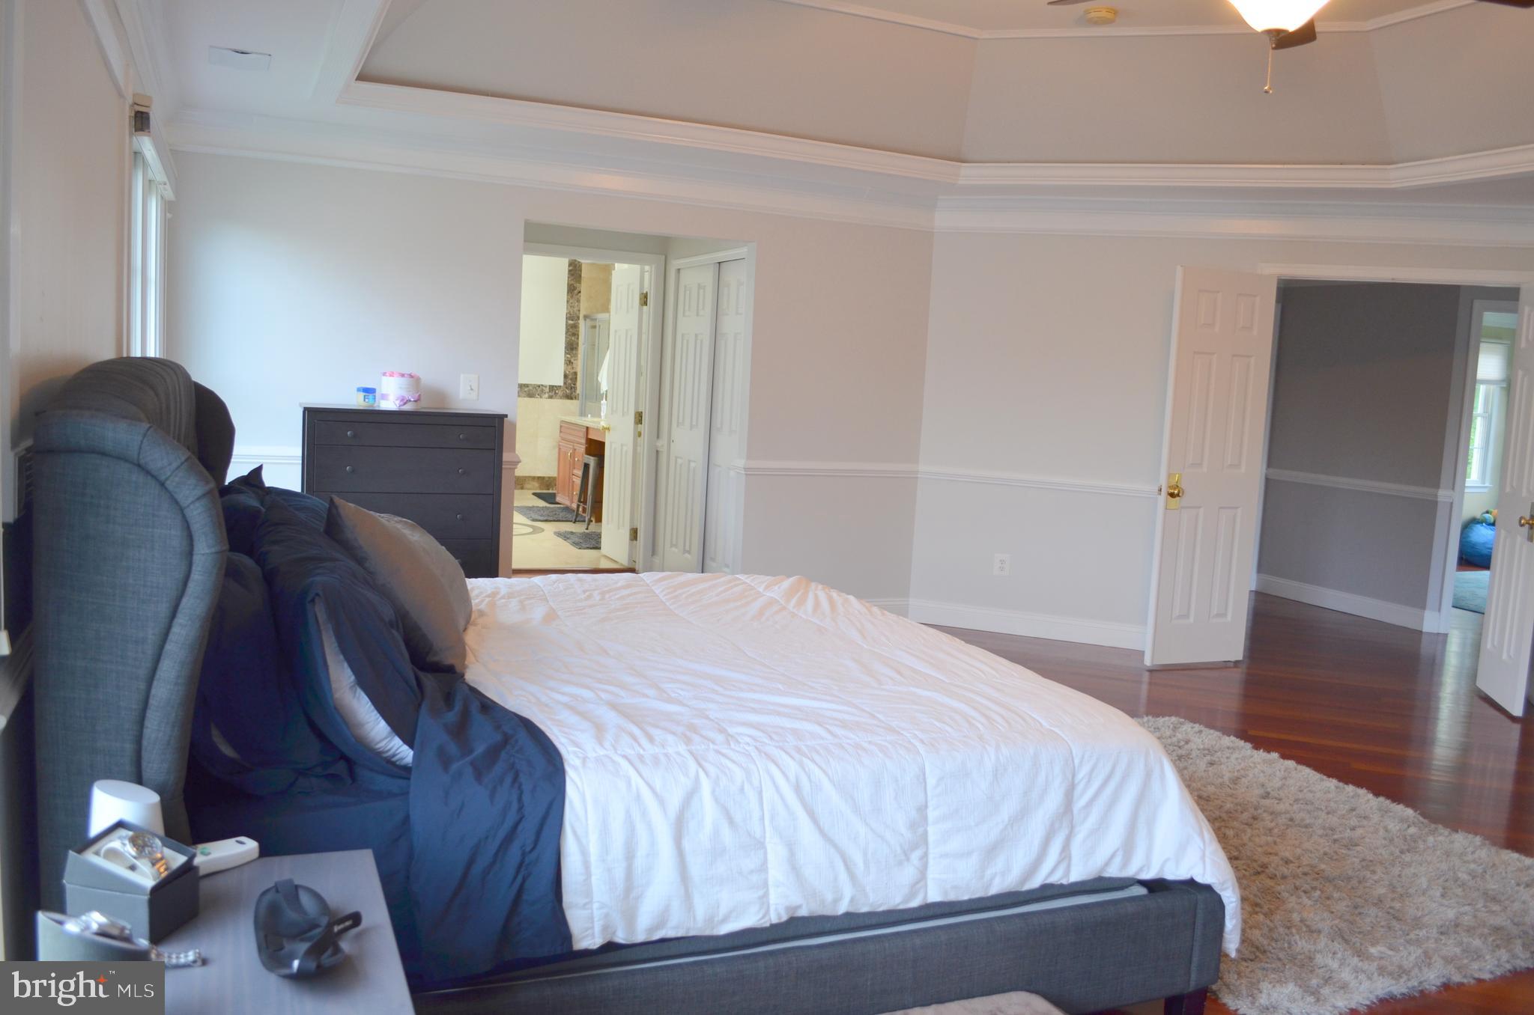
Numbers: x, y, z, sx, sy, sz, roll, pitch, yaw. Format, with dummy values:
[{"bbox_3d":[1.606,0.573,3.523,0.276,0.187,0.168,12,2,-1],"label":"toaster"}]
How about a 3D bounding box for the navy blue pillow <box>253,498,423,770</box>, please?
[{"bbox_3d":[-0.905,0.237,2.377,0.200,0.450,0.720,-25,18,-23],"label":"navy blue pillow"}]

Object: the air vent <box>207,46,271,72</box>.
[{"bbox_3d":[-1.838,-1.560,4.003,0.200,0.020,0.270,0,8,-25],"label":"air vent"}]

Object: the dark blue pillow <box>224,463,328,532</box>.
[{"bbox_3d":[-1.226,0.131,2.971,0.260,0.450,0.720,-20,14,-17],"label":"dark blue pillow"}]

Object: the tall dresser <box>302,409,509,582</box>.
[{"bbox_3d":[-1.640,0.147,5.168,0.860,1.165,0.440,0,8,-25],"label":"tall dresser"}]

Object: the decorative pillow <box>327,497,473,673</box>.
[{"bbox_3d":[-0.881,0.170,2.813,0.180,0.460,0.470,-32,16,-12],"label":"decorative pillow"}]

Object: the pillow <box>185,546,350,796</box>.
[{"bbox_3d":[-1.010,0.242,2.331,0.200,0.430,0.700,-11,11,-20],"label":"pillow"}]

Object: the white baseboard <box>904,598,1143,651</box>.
[{"bbox_3d":[1.545,0.675,6.429,1.500,0.130,0.020,5,7,18],"label":"white baseboard"}]

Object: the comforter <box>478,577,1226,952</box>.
[{"bbox_3d":[-0.005,0.587,3.195,1.570,0.480,1.980,0,7,-19],"label":"comforter"}]

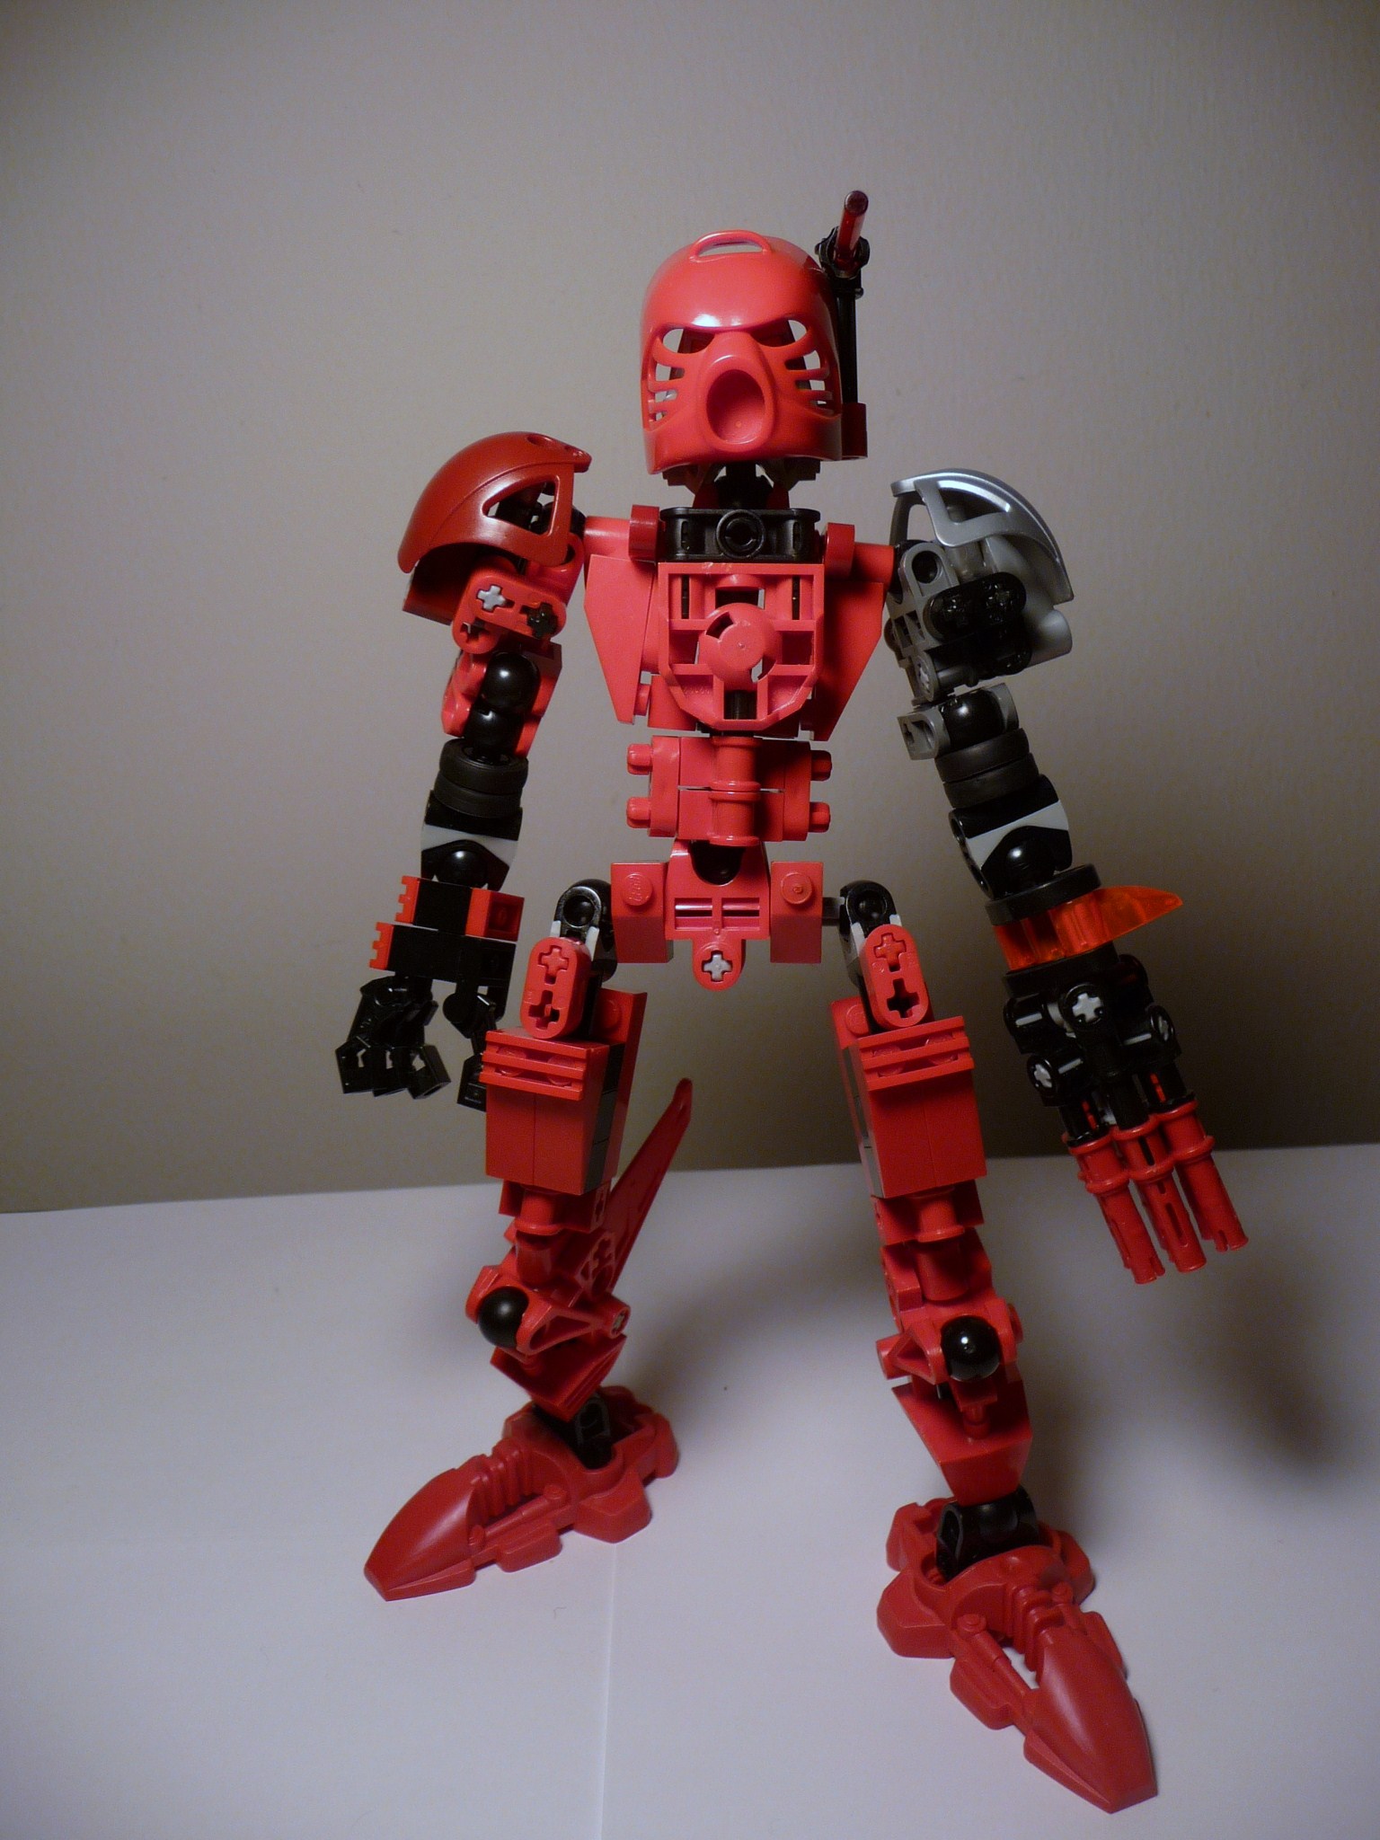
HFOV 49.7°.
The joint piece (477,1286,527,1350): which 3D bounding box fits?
[{"bbox_3d":[-0.030,0.065,0.243,0.010,0.010,0.010,-2,16,1],"label":"joint piece"}]

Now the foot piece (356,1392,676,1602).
[{"bbox_3d":[-0.031,0.098,0.265,0.057,0.017,0.034,-15,20,-36],"label":"foot piece"}]

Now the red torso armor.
[{"bbox_3d":[0.007,-0.027,0.234,0.045,0.071,0.033,1,14,-2],"label":"red torso armor"}]

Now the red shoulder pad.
[{"bbox_3d":[-0.031,-0.066,0.233,0.027,0.022,0.022,-3,16,-16],"label":"red shoulder pad"}]

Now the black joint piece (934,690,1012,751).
[{"bbox_3d":[0.042,-0.030,0.222,0.011,0.009,0.011,-16,6,-4],"label":"black joint piece"}]

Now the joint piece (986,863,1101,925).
[{"bbox_3d":[0.051,-0.004,0.213,0.016,0.004,0.016,-16,0,-8],"label":"joint piece"}]

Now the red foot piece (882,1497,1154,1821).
[{"bbox_3d":[0.051,0.106,0.226,0.034,0.017,0.057,-8,17,-18],"label":"red foot piece"}]

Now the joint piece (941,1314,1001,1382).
[{"bbox_3d":[0.045,0.068,0.236,0.010,0.010,0.010,-4,16,-5],"label":"joint piece"}]

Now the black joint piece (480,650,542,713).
[{"bbox_3d":[-0.029,-0.038,0.239,0.010,0.010,0.010,13,18,2],"label":"black joint piece"}]

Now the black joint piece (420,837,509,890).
[{"bbox_3d":[-0.036,-0.009,0.235,0.014,0.009,0.011,12,17,3],"label":"black joint piece"}]

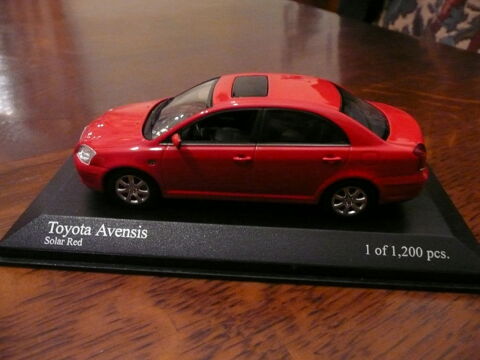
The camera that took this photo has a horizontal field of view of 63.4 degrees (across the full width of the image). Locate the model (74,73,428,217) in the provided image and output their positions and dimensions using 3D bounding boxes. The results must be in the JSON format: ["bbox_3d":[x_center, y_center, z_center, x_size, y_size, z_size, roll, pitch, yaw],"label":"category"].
[{"bbox_3d":[0.003,-0.014,0.123,0.108,0.034,0.043,3,32,3],"label":"model"}]

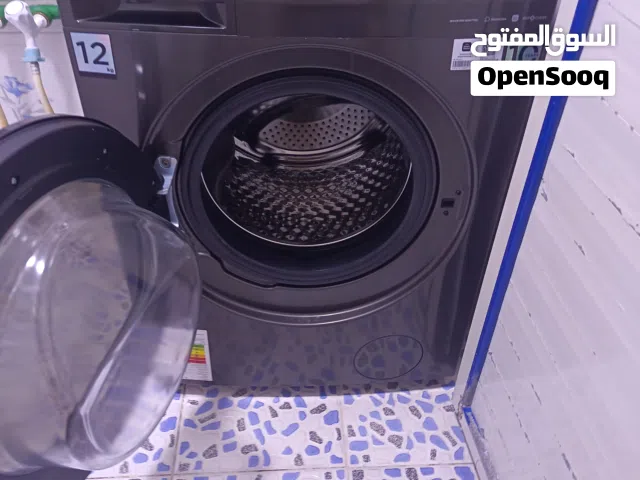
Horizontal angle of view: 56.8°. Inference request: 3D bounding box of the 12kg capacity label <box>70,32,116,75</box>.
[{"bbox_3d":[-0.283,-0.233,0.741,0.047,0.051,0.005,1,38,-2],"label":"12kg capacity label"}]

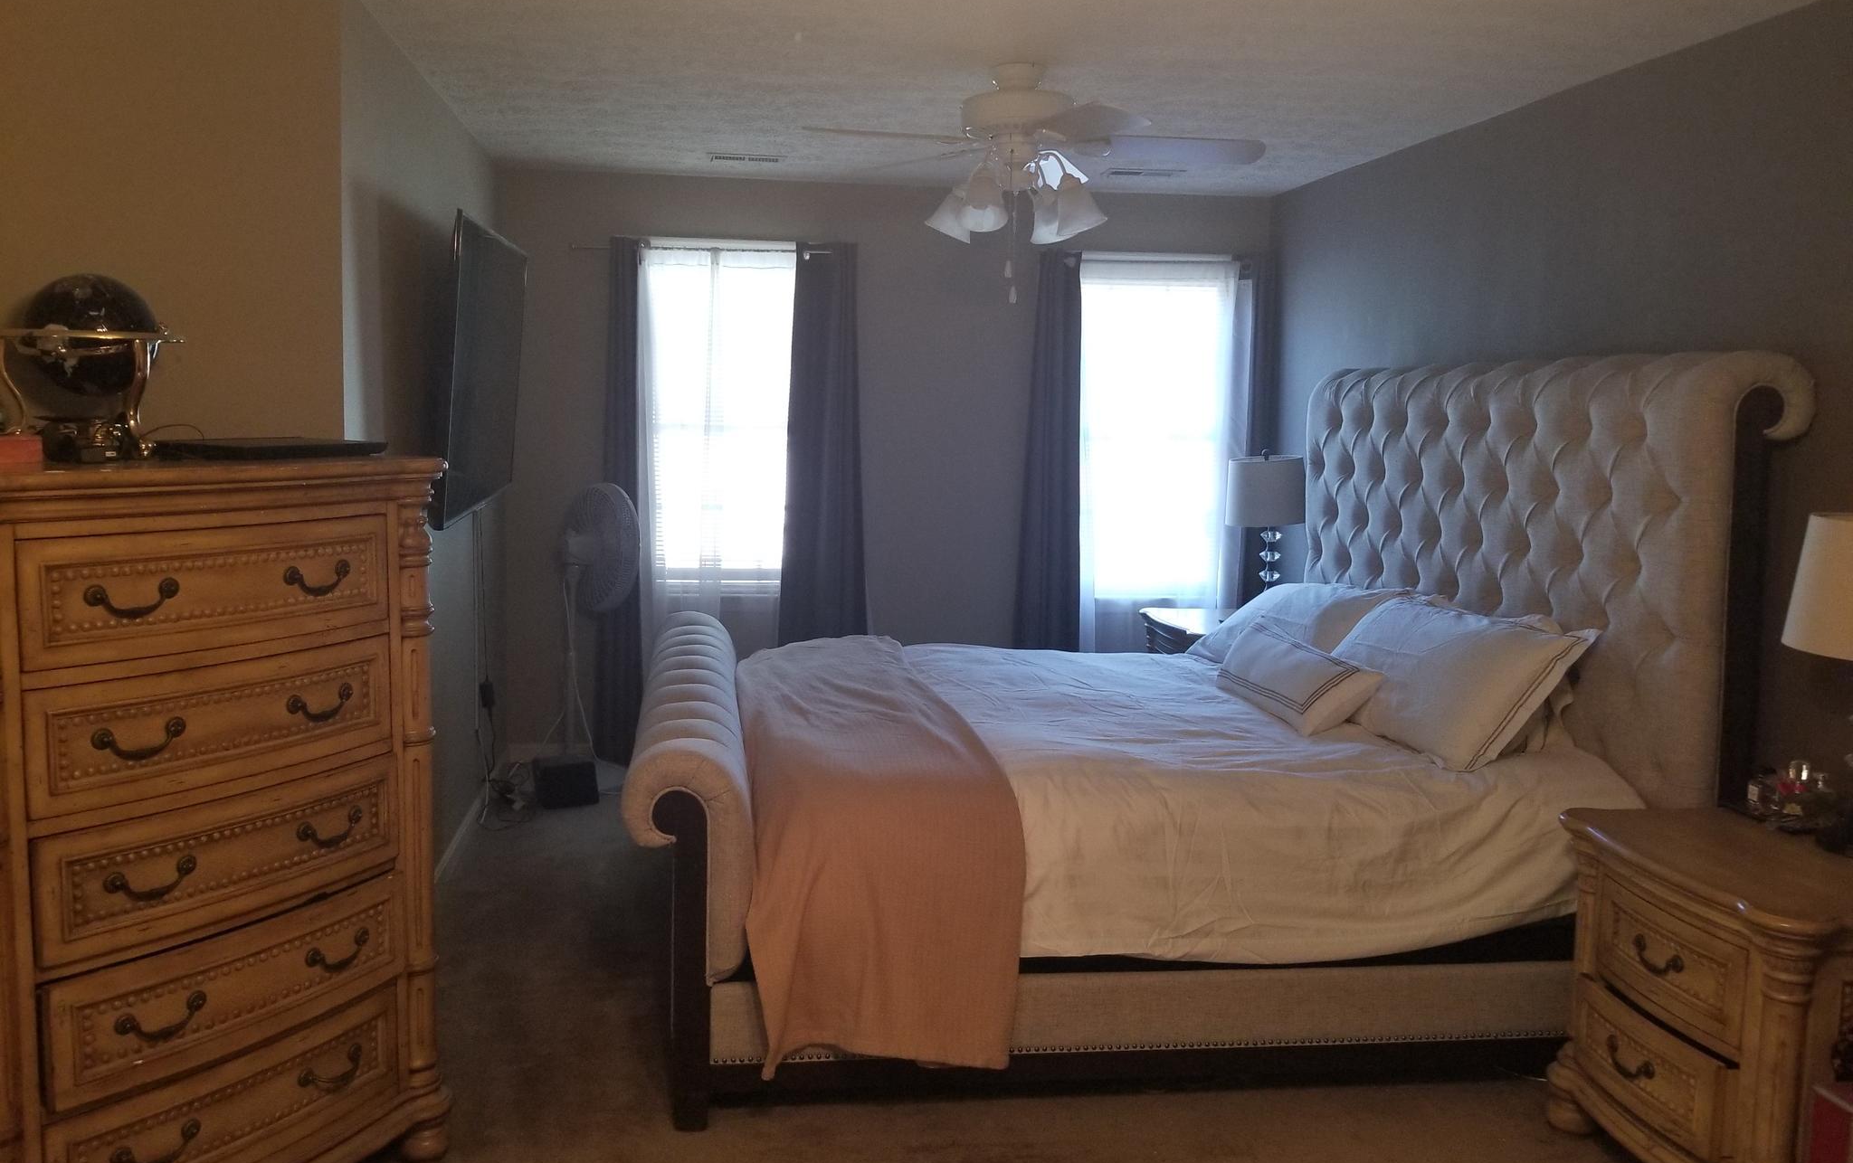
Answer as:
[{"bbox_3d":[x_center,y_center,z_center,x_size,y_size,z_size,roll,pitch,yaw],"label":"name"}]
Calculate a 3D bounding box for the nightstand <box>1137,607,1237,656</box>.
[{"bbox_3d":[1.186,0.498,5.476,0.540,0.690,0.660,0,7,-9],"label":"nightstand"}]

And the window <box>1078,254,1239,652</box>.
[{"bbox_3d":[0.965,-0.621,6.026,0.690,1.550,0.100,0,7,-9],"label":"window"}]

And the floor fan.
[{"bbox_3d":[-1.324,0.212,5.365,0.420,1.190,0.480,-4,8,-35],"label":"floor fan"}]

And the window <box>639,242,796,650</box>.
[{"bbox_3d":[-0.857,-0.619,5.734,0.650,1.550,0.100,0,7,-9],"label":"window"}]

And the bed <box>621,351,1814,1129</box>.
[{"bbox_3d":[0.516,0.192,3.917,2.540,1.650,2.000,0,7,-8],"label":"bed"}]

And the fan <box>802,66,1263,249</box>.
[{"bbox_3d":[0.282,-1.194,3.927,1.300,0.490,1.300,0,7,-9],"label":"fan"}]

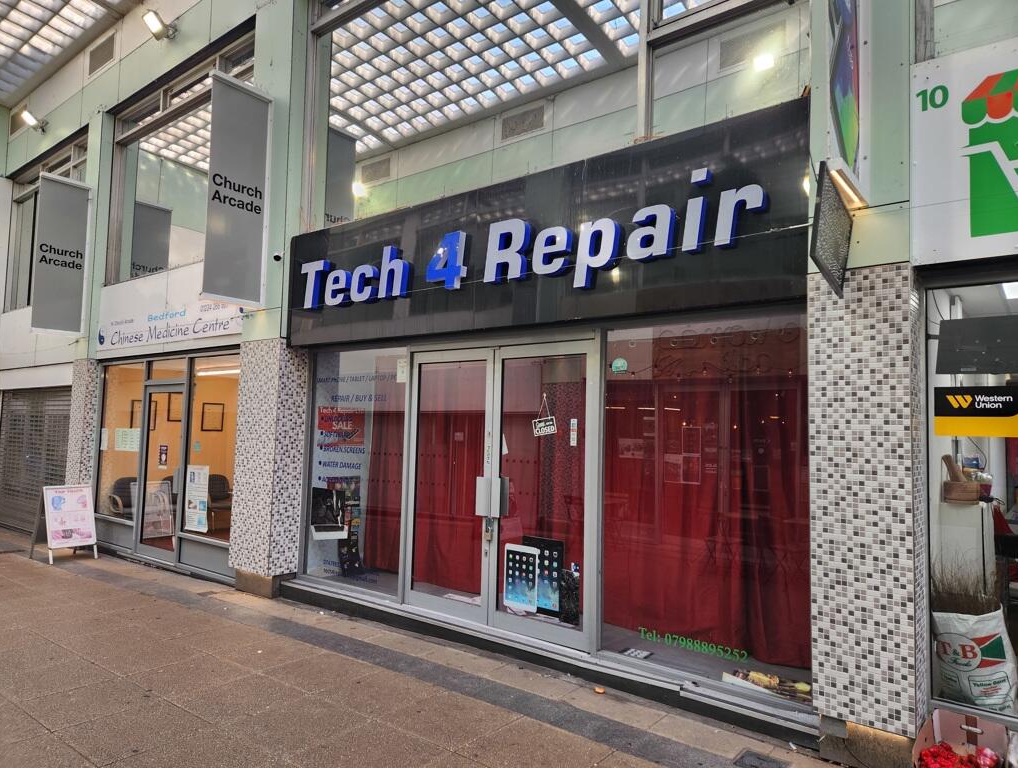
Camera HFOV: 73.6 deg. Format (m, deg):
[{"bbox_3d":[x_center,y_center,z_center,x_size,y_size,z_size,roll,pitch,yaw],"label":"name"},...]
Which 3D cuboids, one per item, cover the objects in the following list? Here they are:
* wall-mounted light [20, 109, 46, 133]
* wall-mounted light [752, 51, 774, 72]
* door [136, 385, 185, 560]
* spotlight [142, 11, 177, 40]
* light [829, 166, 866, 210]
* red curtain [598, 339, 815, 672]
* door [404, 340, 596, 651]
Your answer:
[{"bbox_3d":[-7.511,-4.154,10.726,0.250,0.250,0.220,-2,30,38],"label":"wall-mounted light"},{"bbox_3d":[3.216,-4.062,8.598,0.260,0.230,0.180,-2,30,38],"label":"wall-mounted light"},{"bbox_3d":[-4.173,1.038,8.151,0.960,2.090,0.060,-2,-5,38],"label":"door"},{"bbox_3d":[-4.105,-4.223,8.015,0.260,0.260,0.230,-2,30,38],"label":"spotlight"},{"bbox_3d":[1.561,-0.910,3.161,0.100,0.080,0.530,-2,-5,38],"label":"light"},{"bbox_3d":[1.317,0.712,4.684,1.620,2.130,0.150,-2,-5,38],"label":"red curtain"},{"bbox_3d":[-0.140,0.759,5.138,1.810,2.100,0.080,-2,-5,38],"label":"door"}]

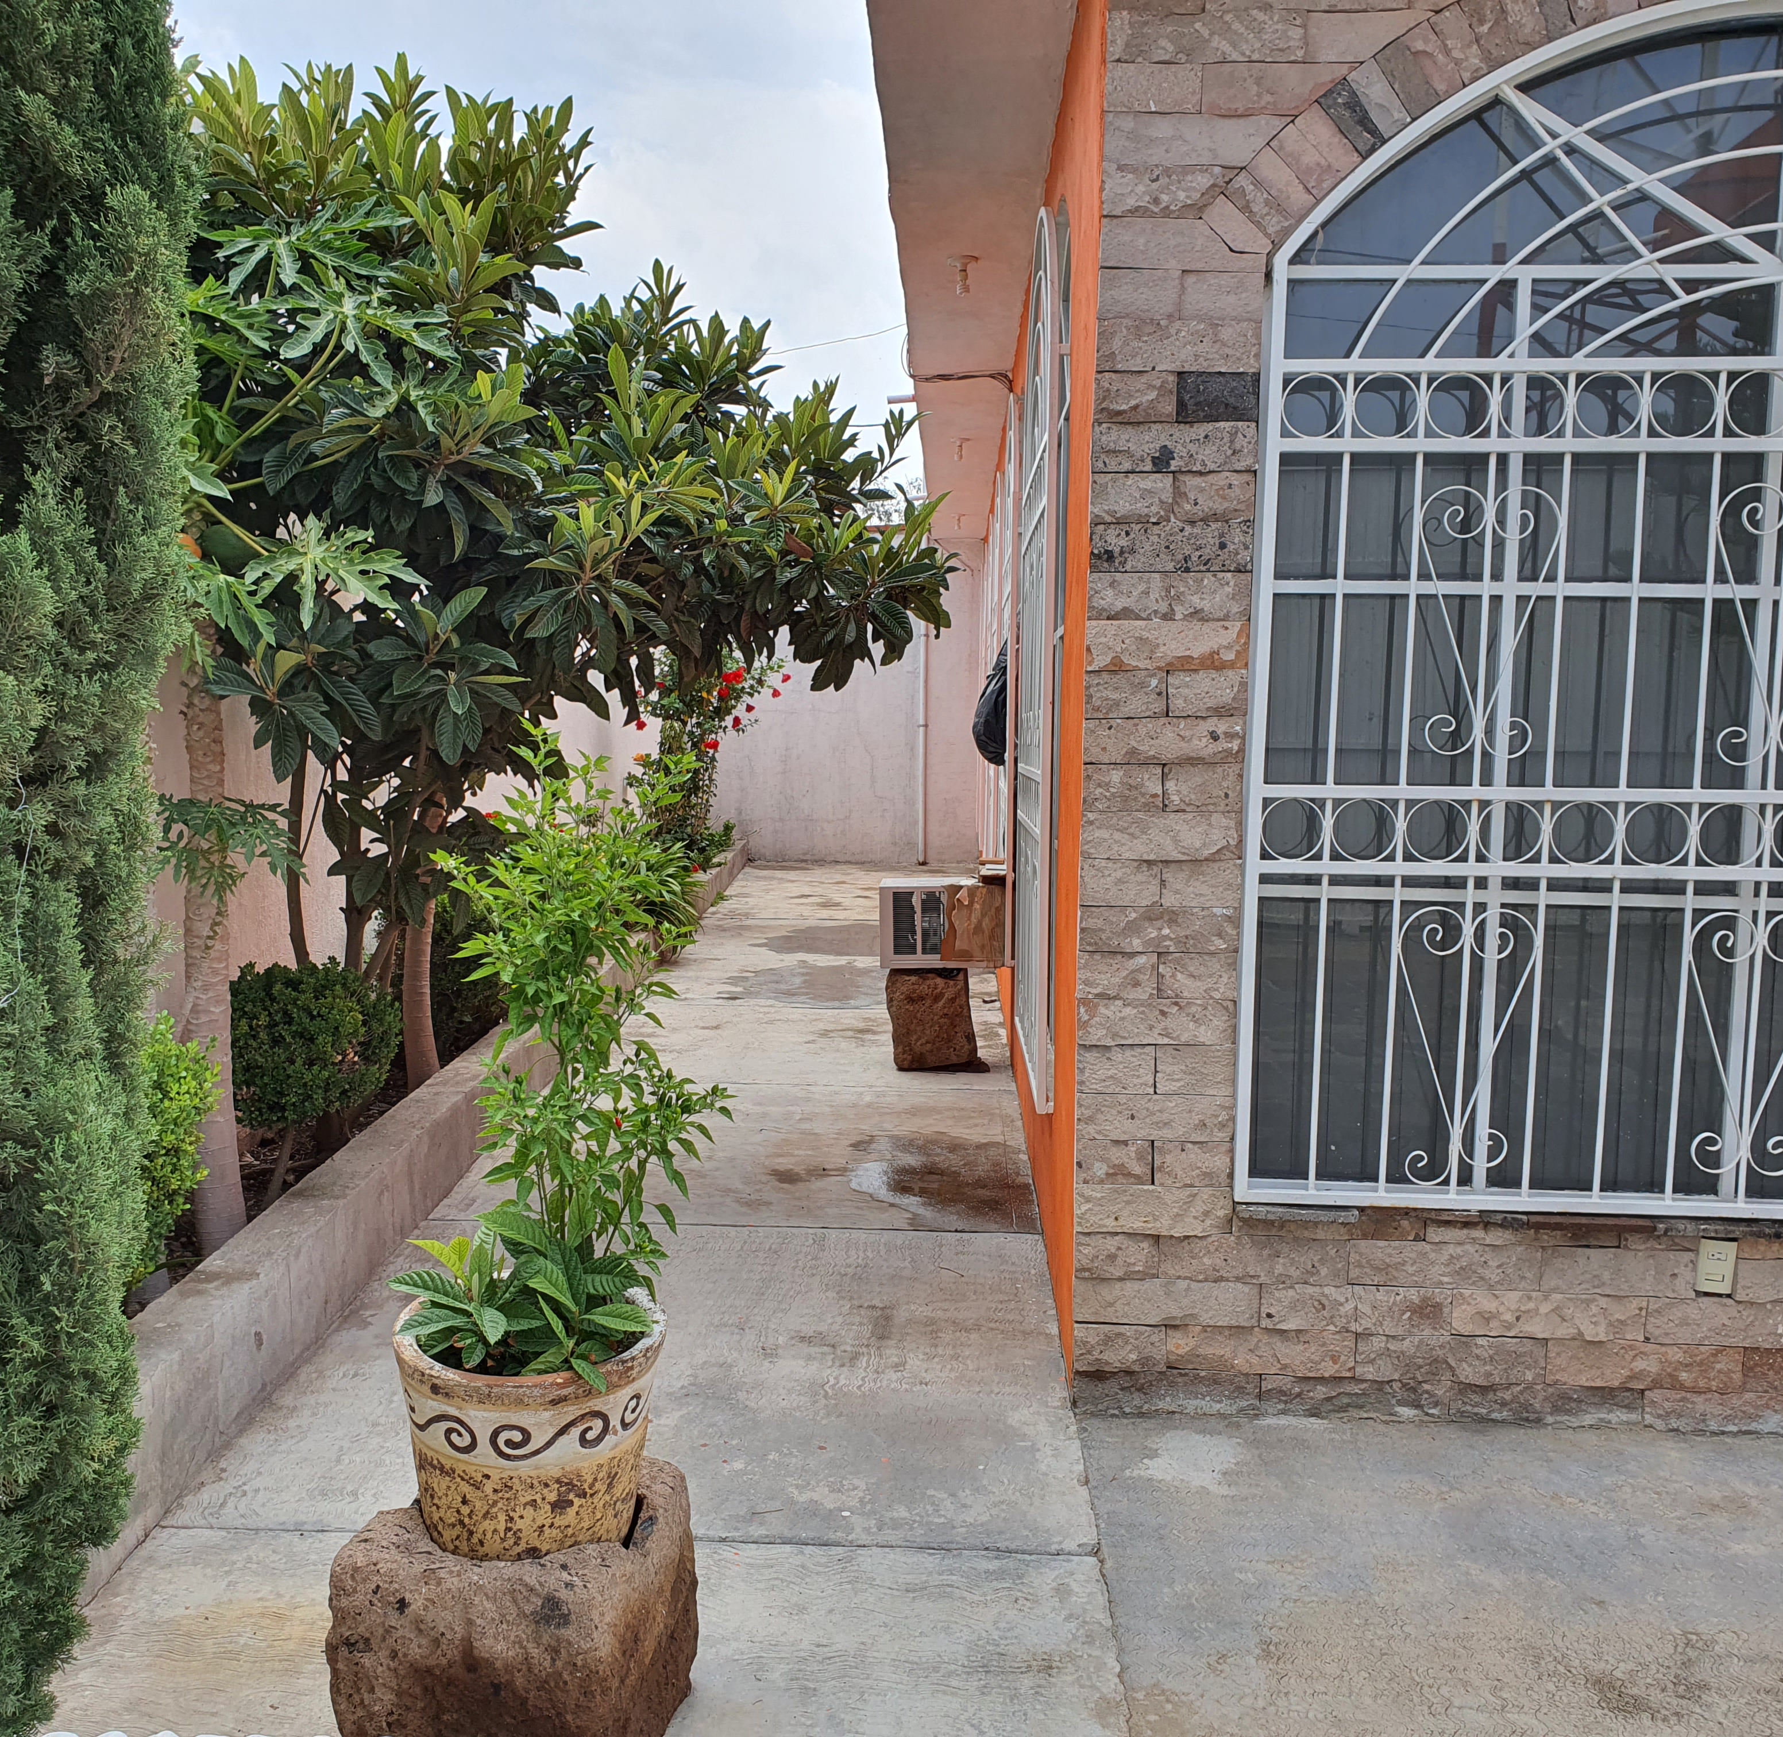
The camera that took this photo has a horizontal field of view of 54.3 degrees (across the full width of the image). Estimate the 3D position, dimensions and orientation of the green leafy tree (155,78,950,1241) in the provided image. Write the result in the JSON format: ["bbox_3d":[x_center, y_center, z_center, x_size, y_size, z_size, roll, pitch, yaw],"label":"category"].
[{"bbox_3d":[-0.875,-0.636,4.708,2.150,2.850,2.200,1,8,1],"label":"green leafy tree"}]

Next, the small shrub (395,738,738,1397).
[{"bbox_3d":[-0.462,0.258,2.418,0.460,0.860,0.430,1,8,1],"label":"small shrub"}]

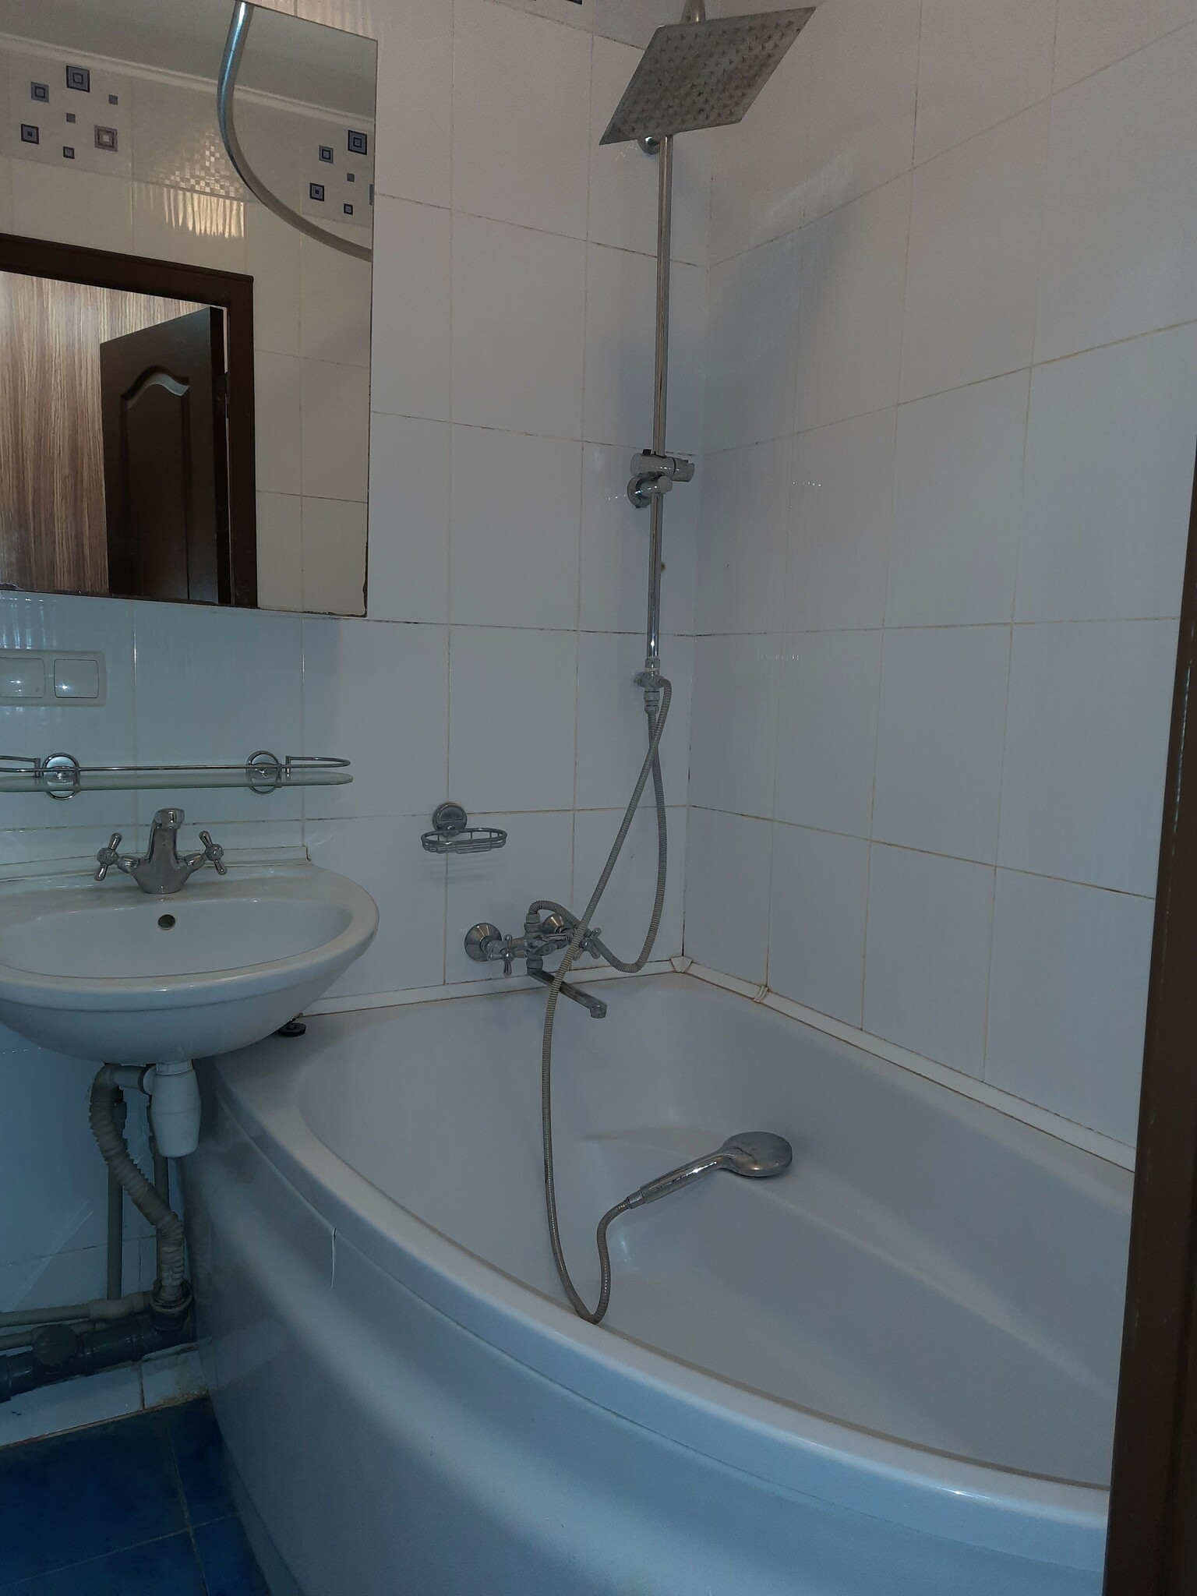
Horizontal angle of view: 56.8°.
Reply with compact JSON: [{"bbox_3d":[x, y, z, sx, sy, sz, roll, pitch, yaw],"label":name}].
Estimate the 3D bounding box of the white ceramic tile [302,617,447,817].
[{"bbox_3d":[-0.371,-0.132,1.867,0.249,0.331,0.009,-2,8,-28],"label":"white ceramic tile"}]

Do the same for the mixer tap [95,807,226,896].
[{"bbox_3d":[-0.621,0.075,1.597,0.185,0.135,0.145,-2,7,-29],"label":"mixer tap"}]

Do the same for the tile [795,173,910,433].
[{"bbox_3d":[0.395,-0.771,1.750,0.009,0.331,0.249,-2,8,-29],"label":"tile"}]

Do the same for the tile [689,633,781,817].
[{"bbox_3d":[0.253,-0.137,2.046,0.009,0.331,0.252,-2,8,-29],"label":"tile"}]

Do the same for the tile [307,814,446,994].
[{"bbox_3d":[-0.381,0.184,1.904,0.250,0.310,0.010,-2,8,-29],"label":"tile"}]

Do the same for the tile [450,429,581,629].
[{"bbox_3d":[-0.145,-0.473,1.944,0.250,0.332,0.010,-2,7,-29],"label":"tile"}]

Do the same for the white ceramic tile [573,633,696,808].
[{"bbox_3d":[0.069,-0.147,2.110,0.250,0.330,0.010,-2,8,-29],"label":"white ceramic tile"}]

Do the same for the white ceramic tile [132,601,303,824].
[{"bbox_3d":[-0.591,-0.126,1.741,0.250,0.332,0.010,-2,7,-29],"label":"white ceramic tile"}]

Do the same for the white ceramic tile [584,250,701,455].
[{"bbox_3d":[0.087,-0.811,2.022,0.252,0.331,0.009,-2,8,-28],"label":"white ceramic tile"}]

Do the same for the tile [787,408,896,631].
[{"bbox_3d":[0.386,-0.439,1.789,0.009,0.331,0.249,-2,8,-29],"label":"tile"}]

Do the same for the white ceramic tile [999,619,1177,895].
[{"bbox_3d":[0.619,-0.053,1.395,0.010,0.330,0.250,-2,8,-29],"label":"white ceramic tile"}]

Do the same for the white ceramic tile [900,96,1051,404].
[{"bbox_3d":[0.515,-0.744,1.544,0.010,0.332,0.250,-2,7,-29],"label":"white ceramic tile"}]

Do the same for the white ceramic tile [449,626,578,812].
[{"bbox_3d":[-0.154,-0.140,1.982,0.249,0.331,0.009,-2,8,-28],"label":"white ceramic tile"}]

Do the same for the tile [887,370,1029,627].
[{"bbox_3d":[0.508,-0.411,1.576,0.009,0.331,0.249,-2,8,-29],"label":"tile"}]

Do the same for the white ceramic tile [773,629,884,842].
[{"bbox_3d":[0.372,-0.110,1.842,0.010,0.332,0.250,-2,7,-29],"label":"white ceramic tile"}]

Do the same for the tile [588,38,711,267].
[{"bbox_3d":[0.098,-1.144,1.992,0.255,0.332,0.010,-2,7,-29],"label":"tile"}]

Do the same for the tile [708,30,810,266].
[{"bbox_3d":[0.279,-1.133,1.946,0.010,0.332,0.255,-2,7,-29],"label":"tile"}]

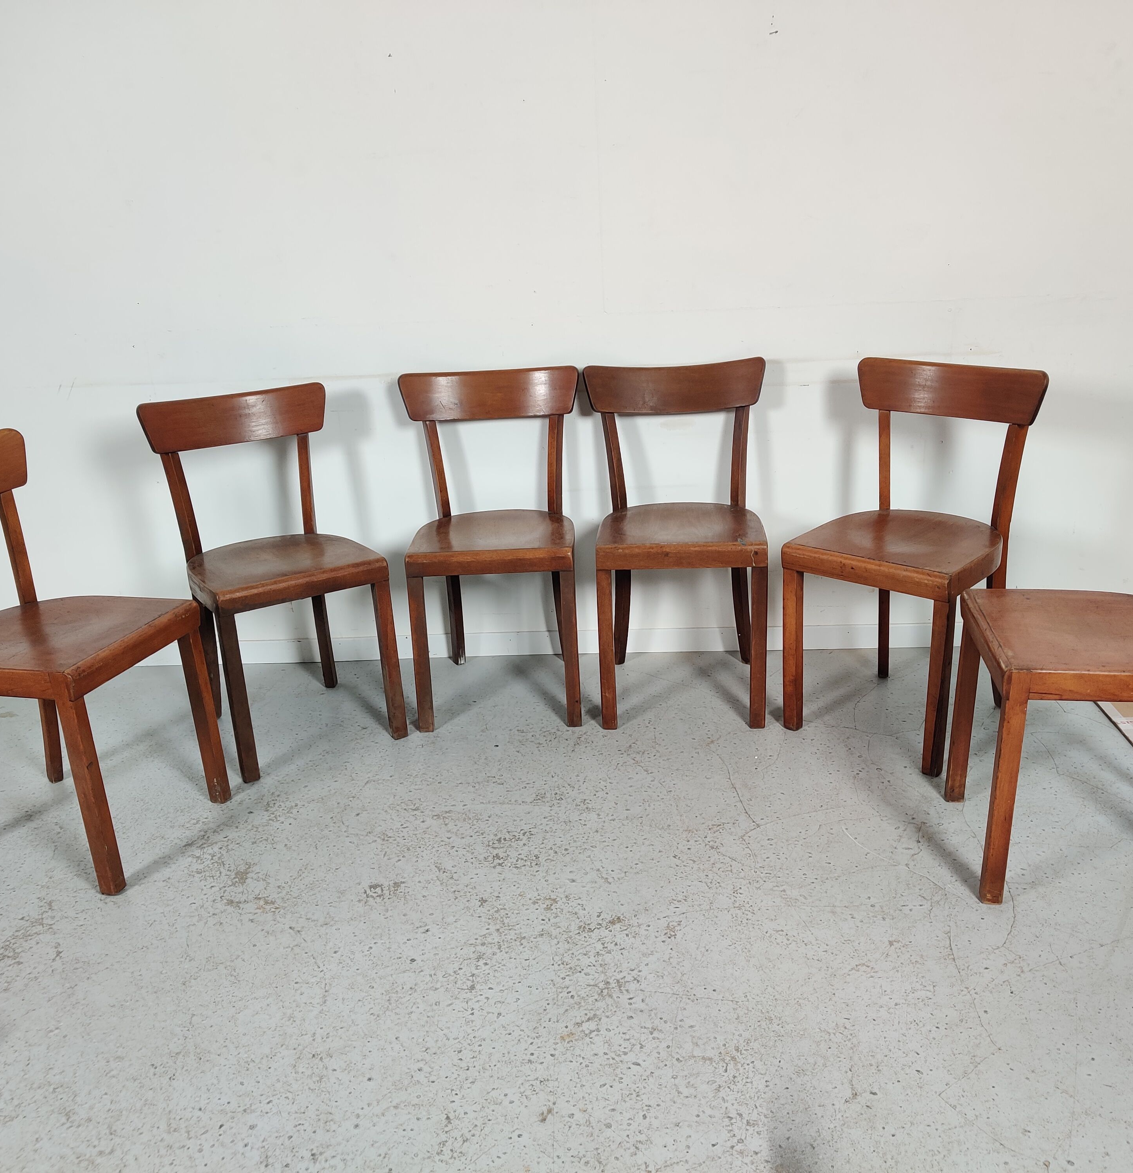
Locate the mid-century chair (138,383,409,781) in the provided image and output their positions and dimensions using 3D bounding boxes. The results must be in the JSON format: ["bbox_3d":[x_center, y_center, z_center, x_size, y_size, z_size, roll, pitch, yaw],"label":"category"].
[{"bbox_3d":[-0.690,-0.033,2.918,0.467,0.815,0.450,-13,21,-28],"label":"mid-century chair"}]

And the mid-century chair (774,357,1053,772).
[{"bbox_3d":[0.786,-0.070,2.809,0.467,0.815,0.450,13,25,39],"label":"mid-century chair"}]

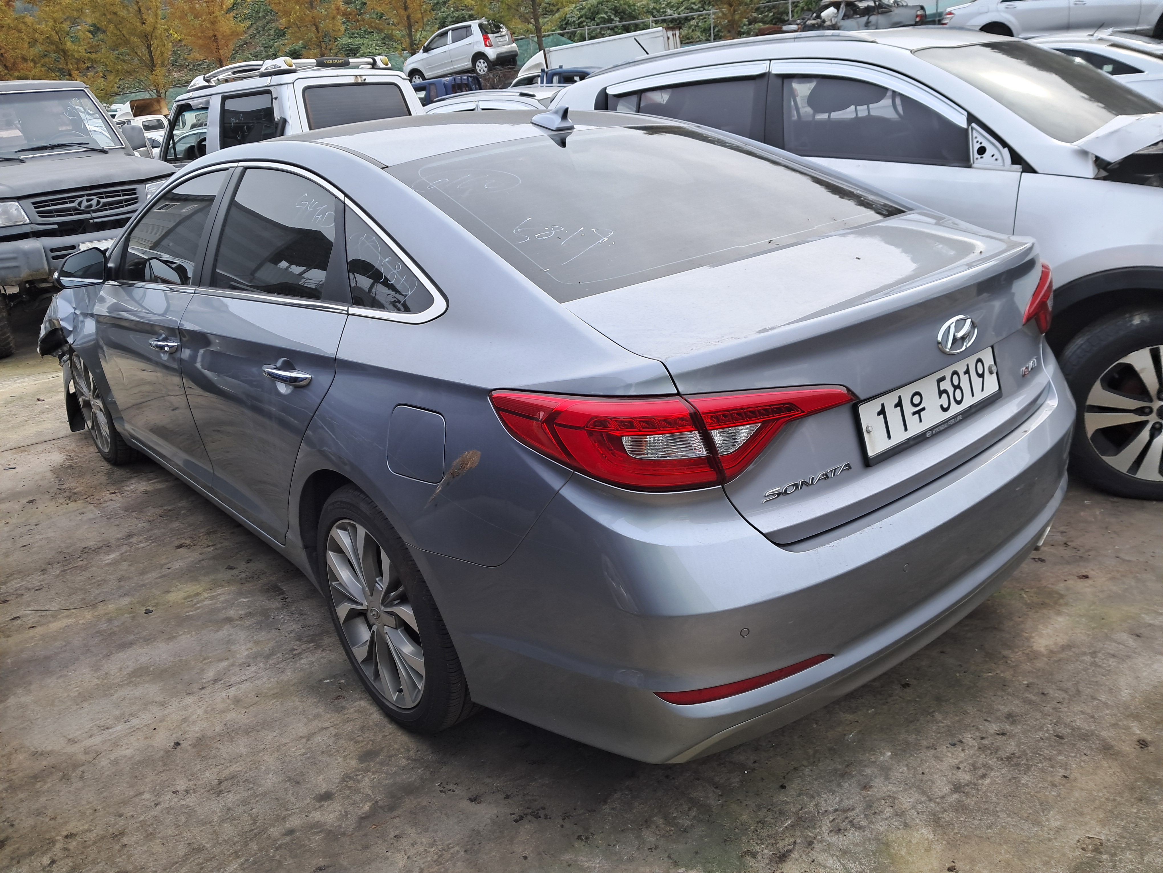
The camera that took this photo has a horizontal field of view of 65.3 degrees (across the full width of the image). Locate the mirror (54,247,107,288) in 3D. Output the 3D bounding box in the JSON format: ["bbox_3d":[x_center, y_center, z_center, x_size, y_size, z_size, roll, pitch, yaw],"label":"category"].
[{"bbox_3d":[-1.961,-0.655,3.541,0.200,0.157,0.130,-20,25,-36],"label":"mirror"}]

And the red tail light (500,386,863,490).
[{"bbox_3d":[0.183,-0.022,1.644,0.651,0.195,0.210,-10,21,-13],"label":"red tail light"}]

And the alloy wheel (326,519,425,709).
[{"bbox_3d":[-0.452,0.414,2.291,0.190,0.490,0.490,-20,25,-36],"label":"alloy wheel"}]

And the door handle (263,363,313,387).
[{"bbox_3d":[-0.708,-0.149,2.183,0.060,0.055,0.235,-20,25,-36],"label":"door handle"}]

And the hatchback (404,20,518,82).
[{"bbox_3d":[-3.752,-11.375,27.043,3.530,1.480,1.600,3,27,30],"label":"hatchback"}]

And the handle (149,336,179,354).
[{"bbox_3d":[-1.361,-0.304,2.954,0.060,0.055,0.235,-20,25,-36],"label":"handle"}]

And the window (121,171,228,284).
[{"bbox_3d":[-1.536,-0.770,3.363,0.060,0.395,0.960,6,5,-42],"label":"window"}]

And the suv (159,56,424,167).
[{"bbox_3d":[-3.475,-3.084,10.523,4.050,2.050,1.750,13,27,40],"label":"suv"}]

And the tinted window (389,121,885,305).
[{"bbox_3d":[0.186,-0.651,2.343,1.270,0.120,0.880,-20,45,-36],"label":"tinted window"}]

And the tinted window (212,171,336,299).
[{"bbox_3d":[-0.880,-0.580,2.606,0.060,0.370,0.820,6,5,-42],"label":"tinted window"}]

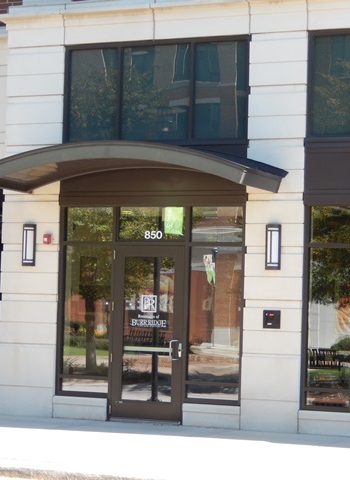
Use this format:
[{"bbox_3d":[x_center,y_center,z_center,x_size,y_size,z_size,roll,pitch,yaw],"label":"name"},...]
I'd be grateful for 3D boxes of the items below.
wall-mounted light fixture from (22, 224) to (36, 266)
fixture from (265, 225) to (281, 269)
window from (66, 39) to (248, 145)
[{"bbox_3d":[-2.117,0.070,19.630,0.183,0.605,0.090,0,-3,23],"label":"wall-mounted light fixture"},{"bbox_3d":[1.321,0.098,18.139,0.183,0.605,0.090,0,-3,23],"label":"fixture"},{"bbox_3d":[-0.283,-2.072,19.176,2.851,1.477,0.140,0,-3,23],"label":"window"}]

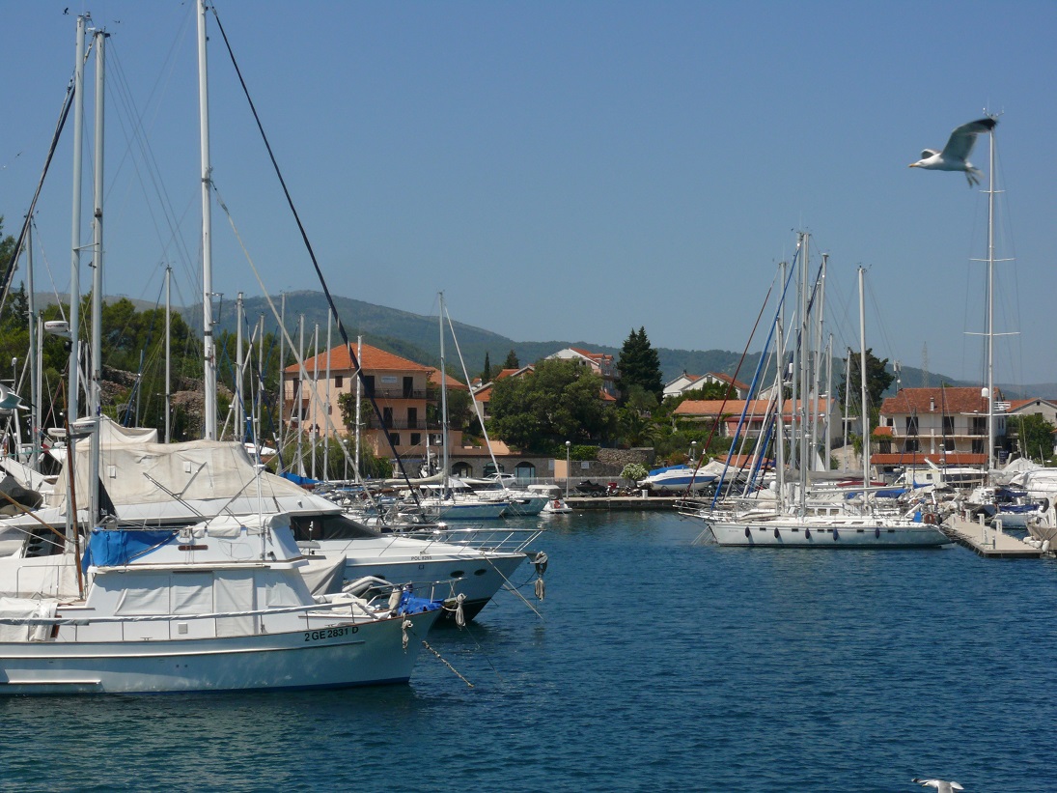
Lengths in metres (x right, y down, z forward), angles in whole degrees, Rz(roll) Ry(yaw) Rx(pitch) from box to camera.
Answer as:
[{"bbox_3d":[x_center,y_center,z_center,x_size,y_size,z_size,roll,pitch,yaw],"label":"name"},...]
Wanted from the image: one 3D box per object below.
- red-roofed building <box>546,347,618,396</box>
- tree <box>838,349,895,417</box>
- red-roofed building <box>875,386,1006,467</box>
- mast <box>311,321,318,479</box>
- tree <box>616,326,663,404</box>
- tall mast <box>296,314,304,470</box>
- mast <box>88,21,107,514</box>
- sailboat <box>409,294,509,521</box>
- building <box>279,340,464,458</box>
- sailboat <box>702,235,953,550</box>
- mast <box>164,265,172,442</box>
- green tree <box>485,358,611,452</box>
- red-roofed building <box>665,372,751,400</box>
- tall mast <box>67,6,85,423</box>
[{"bbox_3d":[8.739,-2.809,385.000,9.600,9.800,11.500,-1,-1,21],"label":"red-roofed building"},{"bbox_3d":[43.269,-1.113,305.000,7.200,10.300,7.000,0,-1,0],"label":"tree"},{"bbox_3d":[50.944,4.409,294.000,14.000,10.700,10.300,0,-1,24],"label":"red-roofed building"},{"bbox_3d":[-15.748,1.034,176.000,0.180,13.200,0.160,2,-1,-22],"label":"mast"},{"bbox_3d":[15.149,-3.820,325.000,6.300,11.300,6.100,0,-1,0],"label":"tree"},{"bbox_3d":[-14.617,0.682,153.000,0.200,11.700,0.180,0,-1,0],"label":"tall mast"},{"bbox_3d":[-12.022,-2.722,66.500,0.230,15.000,0.200,0,-1,6],"label":"mast"},{"bbox_3d":[-7.205,0.749,176.000,11.600,16.800,3.700,1,-1,-13],"label":"sailboat"},{"bbox_3d":[-15.300,0.300,234.500,13.200,11.100,11.800,1,-1,-39],"label":"building"},{"bbox_3d":[17.919,-0.292,144.000,15.100,18.600,4.500,0,-1,12],"label":"sailboat"},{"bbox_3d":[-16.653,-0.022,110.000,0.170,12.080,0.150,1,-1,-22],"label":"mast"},{"bbox_3d":[2.135,0.789,229.000,12.200,9.000,11.500,0,-1,0],"label":"green tree"},{"bbox_3d":[27.444,-0.148,365.000,11.500,7.500,9.800,0,-1,22],"label":"red-roofed building"},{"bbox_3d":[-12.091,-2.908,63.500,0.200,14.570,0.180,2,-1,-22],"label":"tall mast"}]

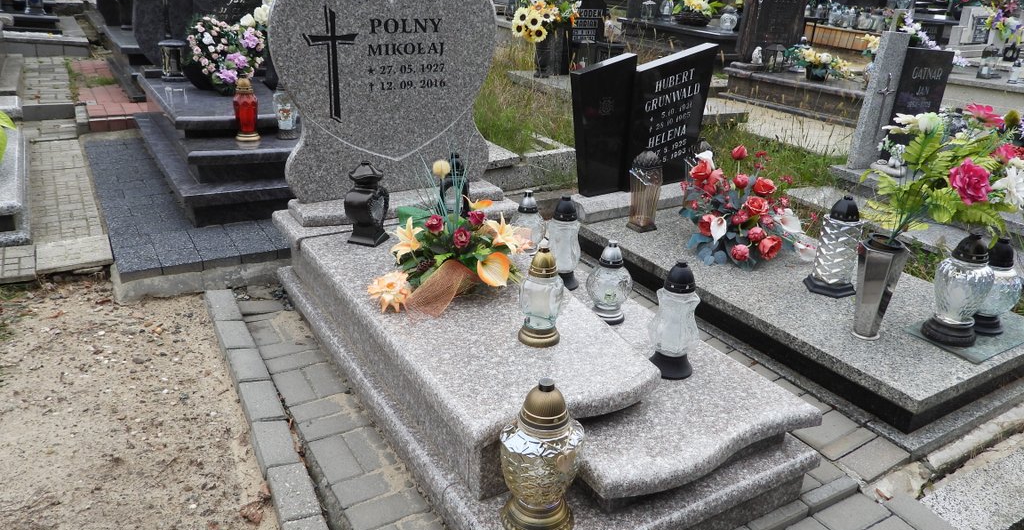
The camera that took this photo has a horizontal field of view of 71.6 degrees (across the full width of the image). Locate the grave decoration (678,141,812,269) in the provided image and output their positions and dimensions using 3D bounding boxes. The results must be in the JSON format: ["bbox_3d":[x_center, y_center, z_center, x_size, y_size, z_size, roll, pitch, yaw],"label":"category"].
[{"bbox_3d":[0.963,-0.251,2.925,0.500,0.415,0.460,-11,25,-29],"label":"grave decoration"}]

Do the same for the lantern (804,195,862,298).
[{"bbox_3d":[1.197,-0.078,2.593,0.180,0.357,0.162,13,25,26],"label":"lantern"}]

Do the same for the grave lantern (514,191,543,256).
[{"bbox_3d":[0.062,-0.167,2.783,0.137,0.252,0.137,2,23,-1],"label":"grave lantern"}]

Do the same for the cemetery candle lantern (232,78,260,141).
[{"bbox_3d":[-1.347,-0.787,3.579,0.122,0.308,0.122,-11,25,-29],"label":"cemetery candle lantern"}]

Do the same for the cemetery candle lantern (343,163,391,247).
[{"bbox_3d":[-0.534,-0.234,2.629,0.125,0.300,0.118,8,23,14],"label":"cemetery candle lantern"}]

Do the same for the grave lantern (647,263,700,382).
[{"bbox_3d":[0.457,0.145,1.980,0.145,0.326,0.145,2,23,-1],"label":"grave lantern"}]

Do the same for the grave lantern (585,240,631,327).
[{"bbox_3d":[0.314,0.049,2.274,0.146,0.266,0.146,2,23,-1],"label":"grave lantern"}]

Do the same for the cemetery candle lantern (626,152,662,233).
[{"bbox_3d":[0.596,-0.338,3.184,0.110,0.359,0.110,-14,27,-34],"label":"cemetery candle lantern"}]

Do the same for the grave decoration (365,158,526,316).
[{"bbox_3d":[-0.210,-0.129,2.311,0.530,0.370,0.430,-11,26,-30],"label":"grave decoration"}]

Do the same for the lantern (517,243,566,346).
[{"bbox_3d":[0.083,0.080,1.964,0.122,0.275,0.122,2,23,-1],"label":"lantern"}]

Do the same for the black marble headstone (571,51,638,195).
[{"bbox_3d":[0.431,-0.690,3.540,0.340,0.700,0.080,-11,26,-30],"label":"black marble headstone"}]

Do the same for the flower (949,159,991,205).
[{"bbox_3d":[1.385,-0.250,2.150,0.110,0.125,0.085,16,26,30],"label":"flower"}]

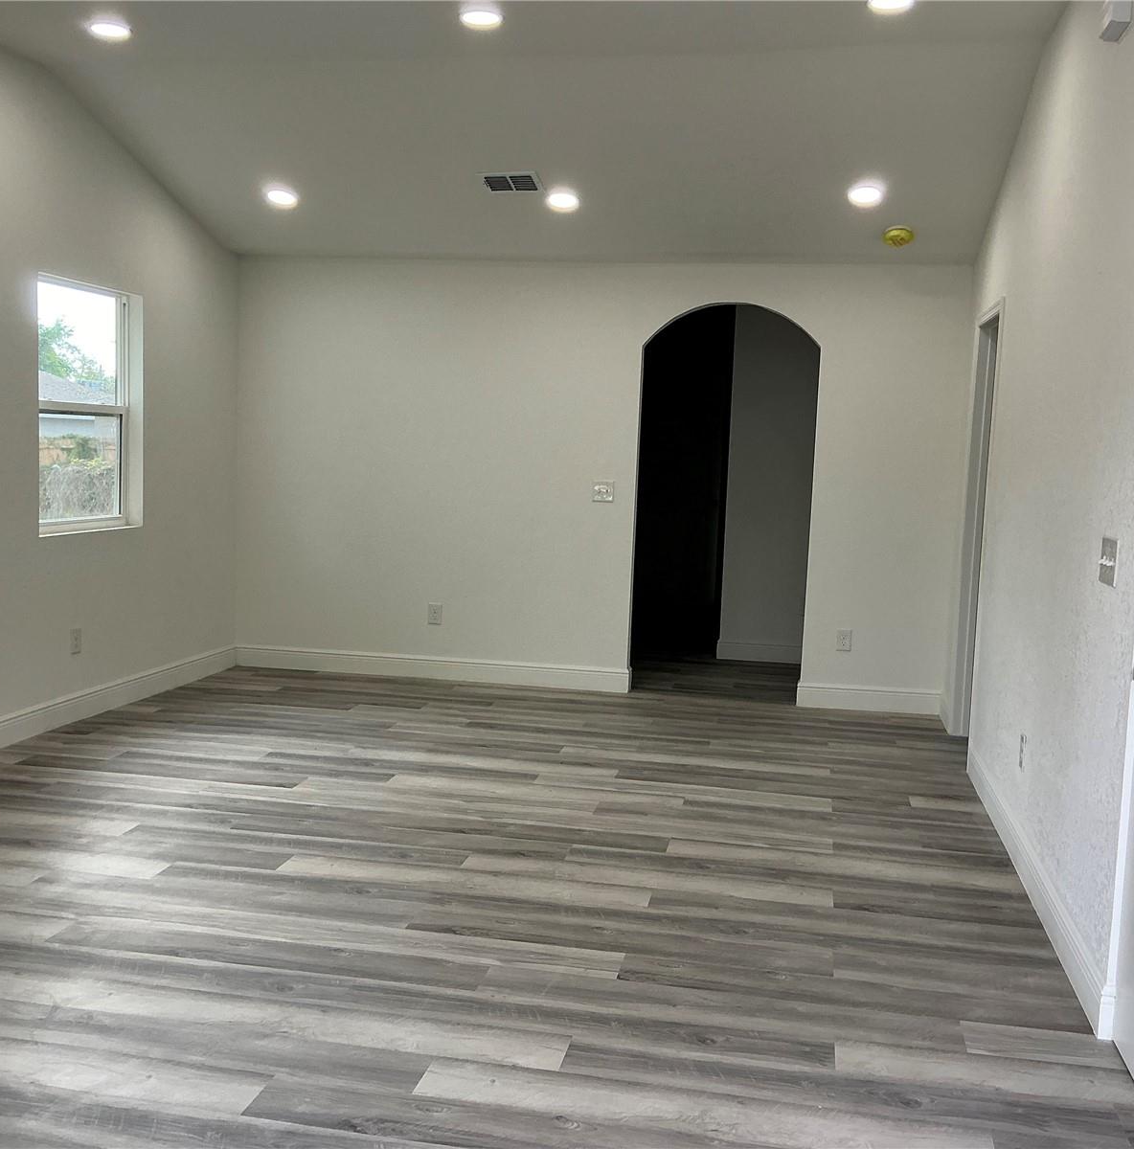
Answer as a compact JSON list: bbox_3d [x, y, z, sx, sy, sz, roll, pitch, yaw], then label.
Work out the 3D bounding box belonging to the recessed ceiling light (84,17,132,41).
[{"bbox_3d":[-1.802,-2.135,4.877,0.170,0.025,0.170,3,6,11],"label":"recessed ceiling light"}]

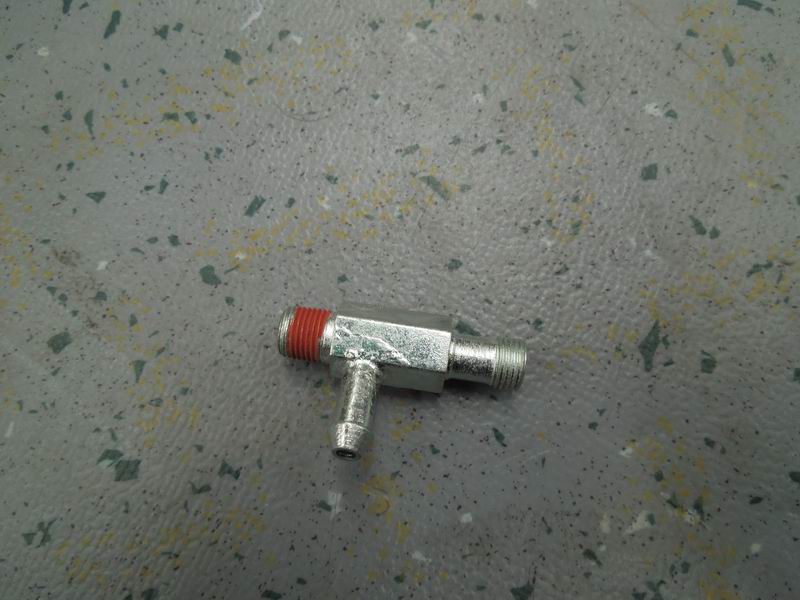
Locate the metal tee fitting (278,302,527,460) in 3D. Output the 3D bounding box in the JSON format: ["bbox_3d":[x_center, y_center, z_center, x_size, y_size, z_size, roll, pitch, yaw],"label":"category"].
[{"bbox_3d":[-0.001,0.016,0.107,0.046,0.015,0.030,8,51,1],"label":"metal tee fitting"}]

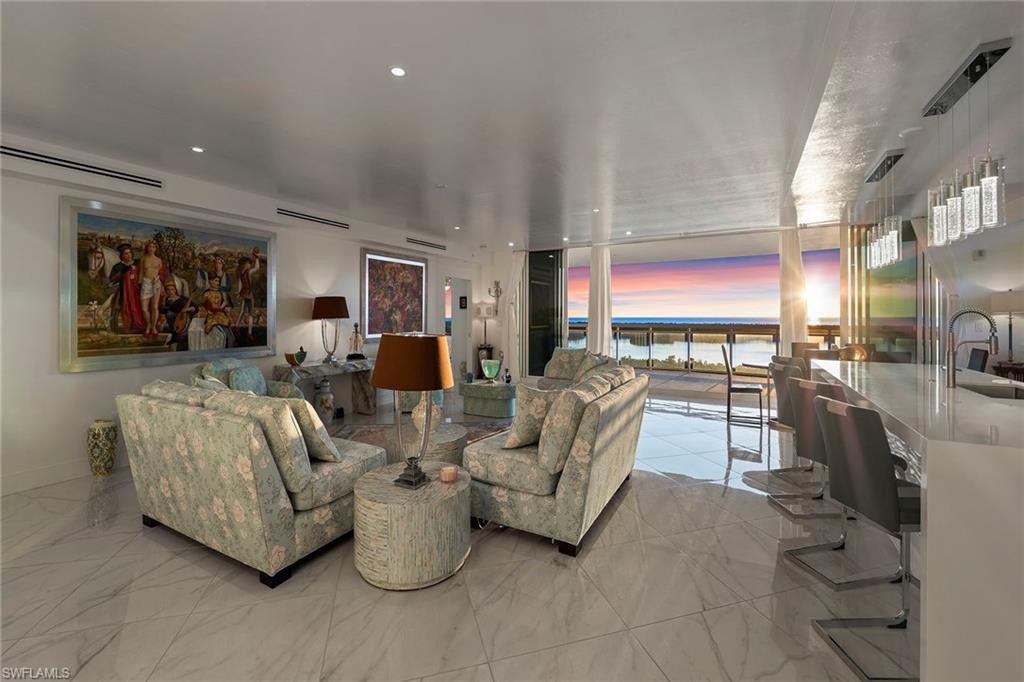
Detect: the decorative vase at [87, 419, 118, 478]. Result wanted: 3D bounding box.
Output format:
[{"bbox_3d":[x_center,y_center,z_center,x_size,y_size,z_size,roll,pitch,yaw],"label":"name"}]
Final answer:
[{"bbox_3d":[-3.538,0.925,3.434,0.180,0.480,0.180,1,2,30],"label":"decorative vase"}]

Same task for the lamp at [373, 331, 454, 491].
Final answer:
[{"bbox_3d":[-0.556,0.379,2.248,0.480,0.830,0.410,1,2,30],"label":"lamp"}]

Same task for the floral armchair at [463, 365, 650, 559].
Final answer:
[{"bbox_3d":[0.400,0.720,2.960,0.890,0.940,1.270,1,2,30],"label":"floral armchair"}]

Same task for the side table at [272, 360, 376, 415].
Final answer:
[{"bbox_3d":[-2.253,0.644,5.158,0.500,0.750,1.320,2,4,29],"label":"side table"}]

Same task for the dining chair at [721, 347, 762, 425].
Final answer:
[{"bbox_3d":[3.165,0.546,5.450,0.490,1.020,0.440,1,2,30],"label":"dining chair"}]

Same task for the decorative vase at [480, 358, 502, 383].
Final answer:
[{"bbox_3d":[-0.294,0.432,5.700,0.310,0.380,0.280,-1,2,-30],"label":"decorative vase"}]

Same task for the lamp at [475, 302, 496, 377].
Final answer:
[{"bbox_3d":[-0.566,-0.099,8.500,0.480,1.600,0.460,0,2,0],"label":"lamp"}]

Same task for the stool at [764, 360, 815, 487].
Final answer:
[{"bbox_3d":[2.128,0.673,2.827,0.500,0.990,0.380,0,4,-4],"label":"stool"}]

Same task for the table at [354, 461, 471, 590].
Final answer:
[{"bbox_3d":[-0.544,0.985,2.239,0.618,0.428,0.618,2,4,29],"label":"table"}]

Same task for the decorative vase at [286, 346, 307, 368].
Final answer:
[{"bbox_3d":[-2.544,0.180,4.720,0.150,0.235,0.235,2,4,29],"label":"decorative vase"}]

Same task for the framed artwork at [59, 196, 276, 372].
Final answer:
[{"bbox_3d":[-3.269,-0.511,4.024,0.060,1.465,1.745,1,2,30],"label":"framed artwork"}]

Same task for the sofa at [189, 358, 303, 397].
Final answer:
[{"bbox_3d":[-2.630,0.673,4.020,0.870,0.920,0.860,1,2,30],"label":"sofa"}]

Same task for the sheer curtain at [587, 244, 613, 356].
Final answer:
[{"bbox_3d":[1.534,-0.394,6.969,0.460,2.600,0.170,2,4,29],"label":"sheer curtain"}]

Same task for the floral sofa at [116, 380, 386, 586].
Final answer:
[{"bbox_3d":[-1.614,0.735,2.552,1.380,0.890,0.860,2,4,29],"label":"floral sofa"}]

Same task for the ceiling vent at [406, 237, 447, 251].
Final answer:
[{"bbox_3d":[-1.409,-1.616,6.647,0.040,0.080,0.960,2,4,29],"label":"ceiling vent"}]

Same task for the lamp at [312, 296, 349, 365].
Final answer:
[{"bbox_3d":[-2.302,-0.151,5.050,0.450,0.860,0.450,2,4,29],"label":"lamp"}]

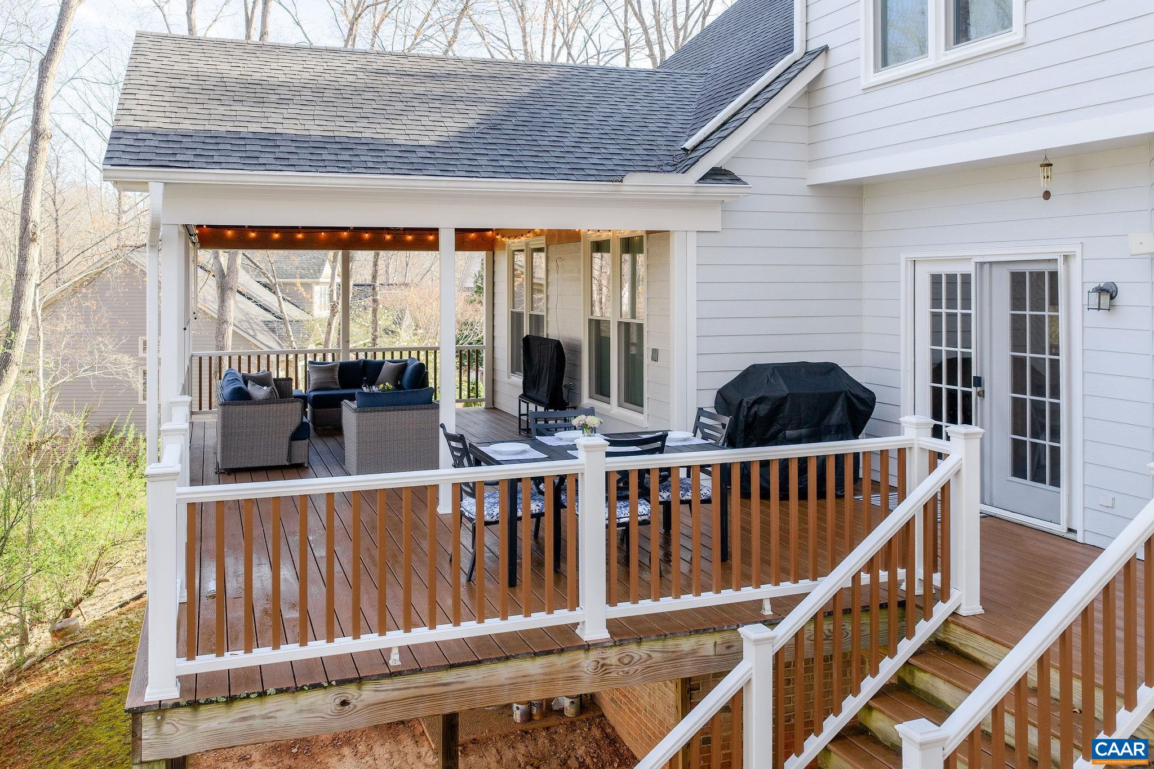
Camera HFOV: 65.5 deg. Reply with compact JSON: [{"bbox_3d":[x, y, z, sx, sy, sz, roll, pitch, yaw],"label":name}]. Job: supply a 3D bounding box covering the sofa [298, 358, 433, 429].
[{"bbox_3d":[-2.840,0.090,11.680,1.750,0.850,0.900,-2,6,-20],"label":"sofa"}]

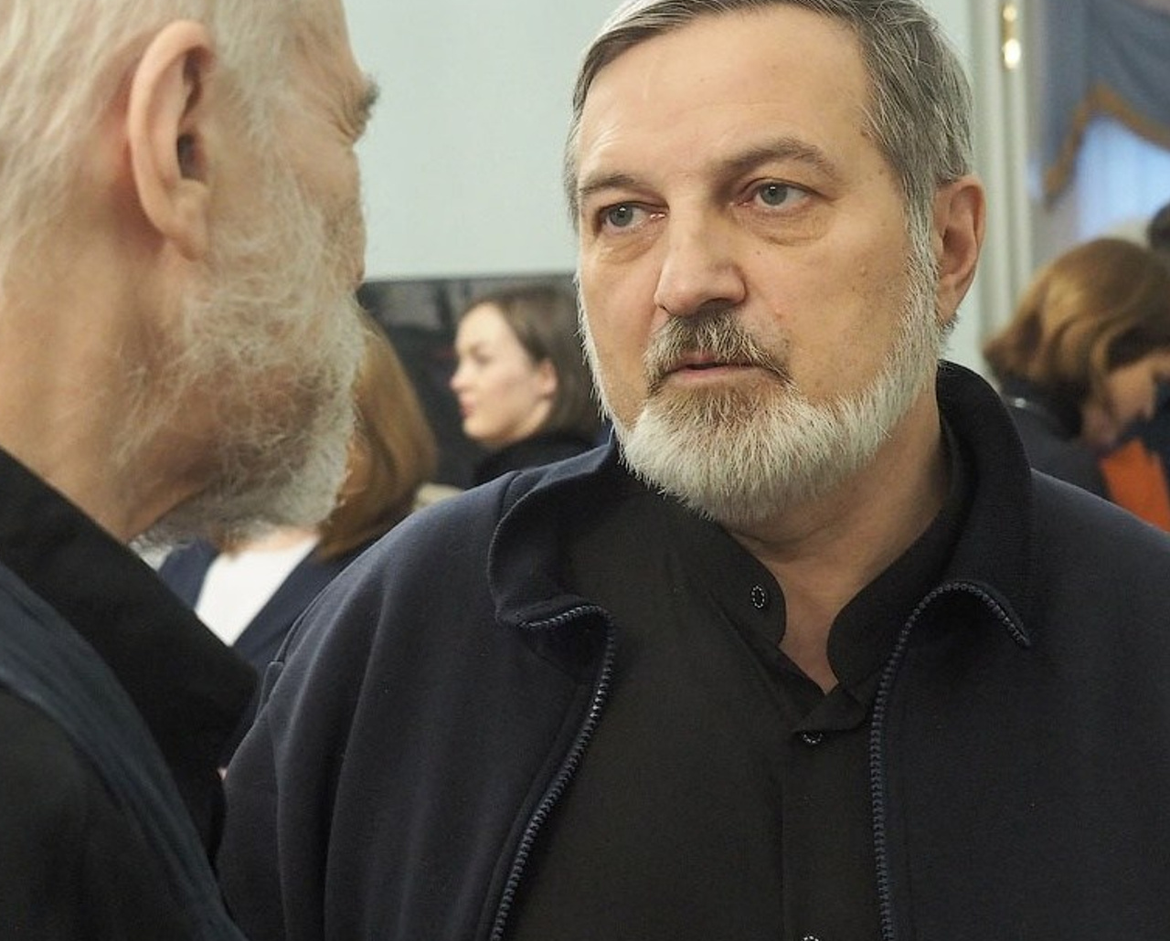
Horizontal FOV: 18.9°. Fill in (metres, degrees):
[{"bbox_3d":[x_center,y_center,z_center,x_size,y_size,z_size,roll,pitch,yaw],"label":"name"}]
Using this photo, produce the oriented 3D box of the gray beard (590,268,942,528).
[{"bbox_3d":[0.073,-0.034,1.550,0.155,0.120,0.108,-7,-6,22],"label":"gray beard"}]

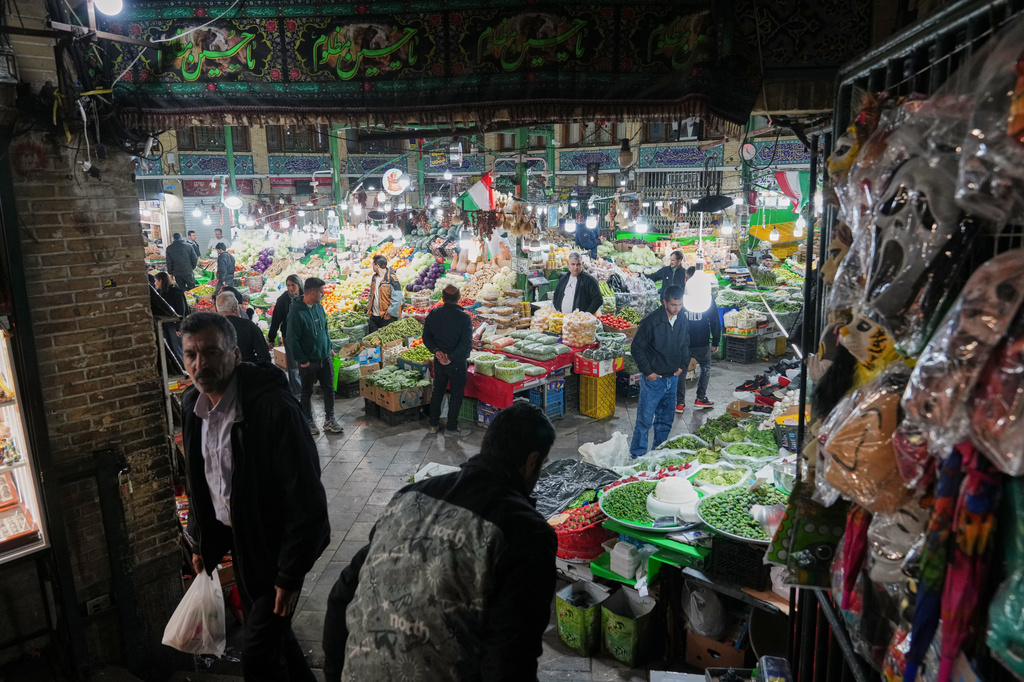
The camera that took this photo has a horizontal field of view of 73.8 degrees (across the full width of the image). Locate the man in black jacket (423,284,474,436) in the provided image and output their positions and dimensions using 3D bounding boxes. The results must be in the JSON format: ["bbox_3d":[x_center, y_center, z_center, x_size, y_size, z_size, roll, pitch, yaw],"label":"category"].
[{"bbox_3d":[-0.700,0.208,7.548,0.530,1.670,0.360,2,12,12],"label":"man in black jacket"}]

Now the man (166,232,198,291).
[{"bbox_3d":[-6.728,-1.335,14.085,0.580,1.750,0.380,-3,13,-14],"label":"man"}]

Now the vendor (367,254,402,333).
[{"bbox_3d":[-1.766,-0.329,9.585,0.520,1.750,0.360,9,15,37],"label":"vendor"}]

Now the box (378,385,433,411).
[{"bbox_3d":[-1.295,0.639,8.166,0.518,0.223,0.412,-10,16,-39],"label":"box"}]

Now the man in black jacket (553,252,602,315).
[{"bbox_3d":[0.848,-0.295,9.105,0.620,1.750,0.380,5,13,23],"label":"man in black jacket"}]

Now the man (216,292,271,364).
[{"bbox_3d":[-2.599,0.366,6.700,0.540,1.700,0.340,-3,13,-8],"label":"man"}]

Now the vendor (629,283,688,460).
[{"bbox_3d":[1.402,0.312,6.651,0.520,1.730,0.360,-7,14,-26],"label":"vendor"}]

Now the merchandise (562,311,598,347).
[{"bbox_3d":[0.858,-0.142,8.726,0.420,0.370,0.400,1,13,8],"label":"merchandise"}]

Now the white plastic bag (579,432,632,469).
[{"bbox_3d":[0.906,1.067,6.729,0.480,0.320,0.340,0,12,0],"label":"white plastic bag"}]

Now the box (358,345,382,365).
[{"bbox_3d":[-1.889,0.156,8.675,0.288,0.189,0.404,-10,15,-37],"label":"box"}]

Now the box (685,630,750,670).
[{"bbox_3d":[1.233,1.702,3.908,0.320,0.212,0.400,8,15,35],"label":"box"}]

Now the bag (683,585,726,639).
[{"bbox_3d":[1.095,1.532,3.880,0.245,0.270,0.210,8,15,35],"label":"bag"}]

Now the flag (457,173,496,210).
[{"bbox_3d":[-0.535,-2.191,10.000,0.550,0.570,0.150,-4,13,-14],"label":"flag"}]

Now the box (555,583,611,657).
[{"bbox_3d":[0.421,1.638,4.036,0.215,0.310,0.215,-12,17,-40],"label":"box"}]

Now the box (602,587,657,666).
[{"bbox_3d":[0.678,1.669,3.991,0.224,0.303,0.237,10,16,39],"label":"box"}]

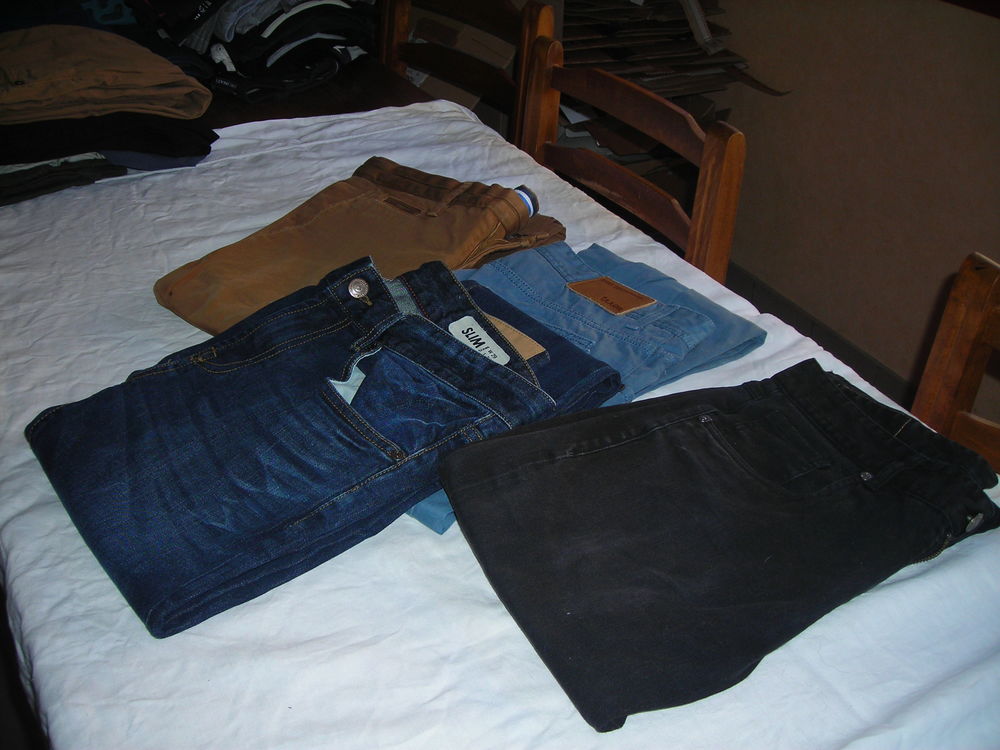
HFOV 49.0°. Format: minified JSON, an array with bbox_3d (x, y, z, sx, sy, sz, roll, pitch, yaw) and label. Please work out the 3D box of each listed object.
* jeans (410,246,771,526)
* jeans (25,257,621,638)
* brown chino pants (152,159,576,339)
[{"bbox_3d":[0.022,-0.025,0.991,0.398,0.042,0.269,-24,40,-33],"label":"jeans"},{"bbox_3d":[-0.143,0.020,0.892,0.414,0.072,0.269,-24,40,-33],"label":"jeans"},{"bbox_3d":[-0.144,-0.129,1.148,0.289,0.052,0.361,21,38,30],"label":"brown chino pants"}]

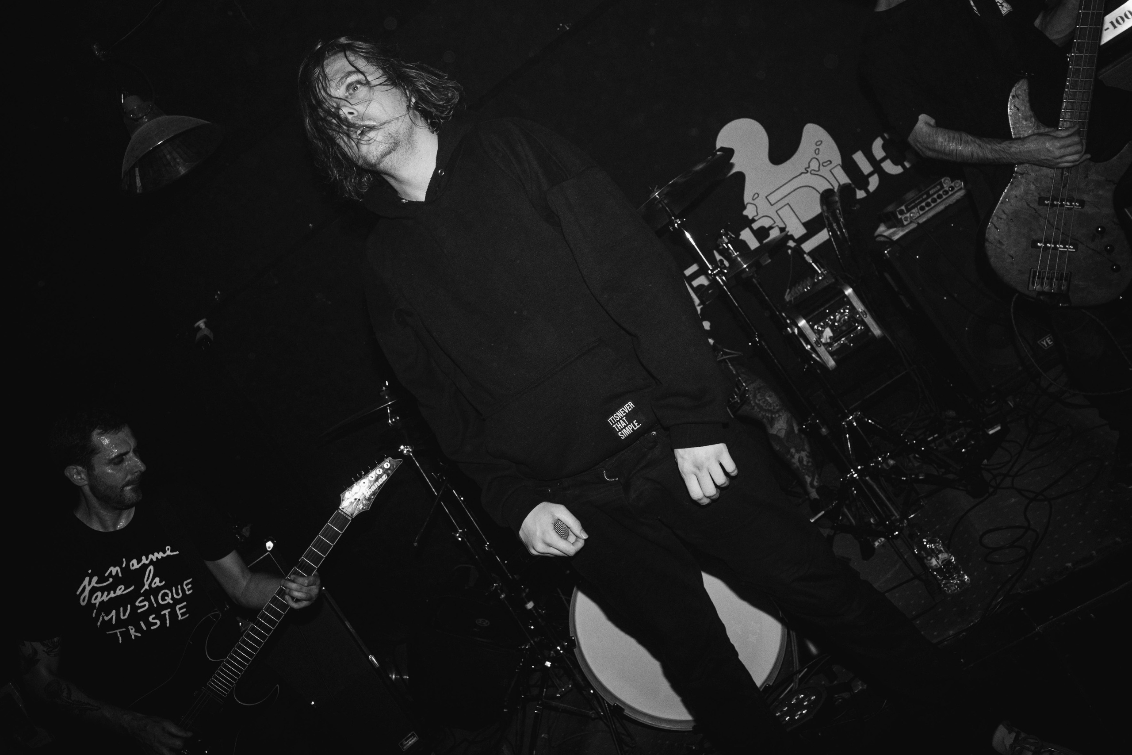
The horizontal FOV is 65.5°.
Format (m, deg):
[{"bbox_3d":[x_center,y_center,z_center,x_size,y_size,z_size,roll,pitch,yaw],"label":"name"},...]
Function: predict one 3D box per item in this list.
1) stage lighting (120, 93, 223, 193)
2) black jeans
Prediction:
[{"bbox_3d":[-1.304,-0.776,2.795,0.360,0.250,0.360,-34,-2,0],"label":"stage lighting"},{"bbox_3d":[0.375,0.457,1.542,0.520,0.960,0.420,-35,-2,8],"label":"black jeans"}]

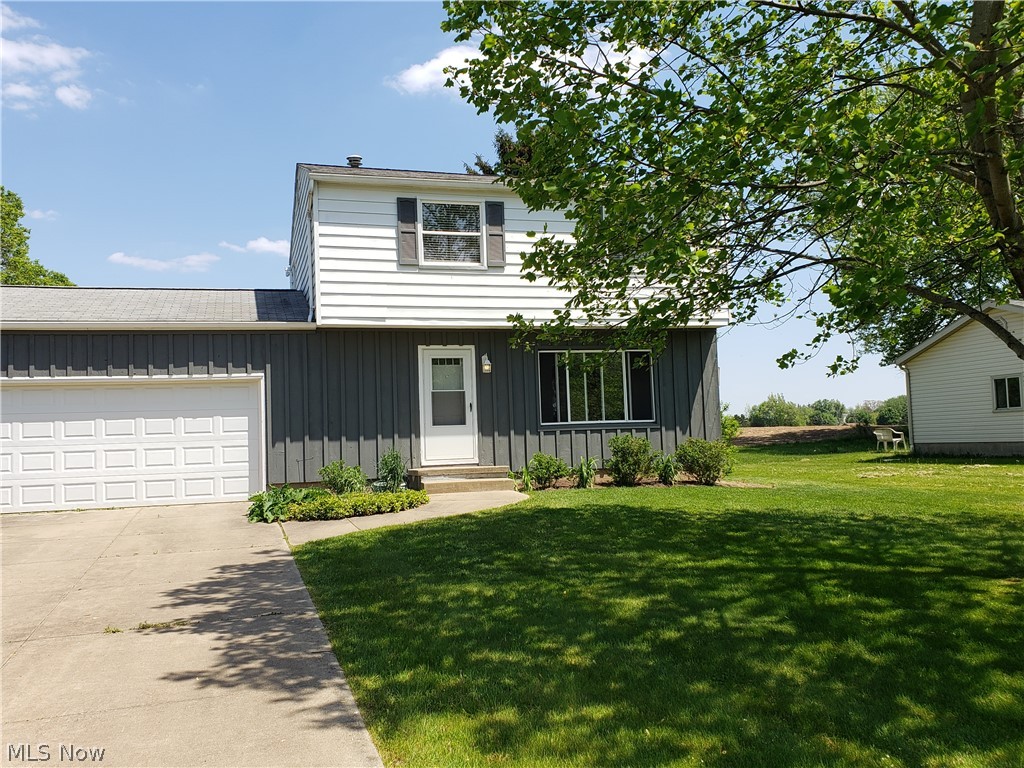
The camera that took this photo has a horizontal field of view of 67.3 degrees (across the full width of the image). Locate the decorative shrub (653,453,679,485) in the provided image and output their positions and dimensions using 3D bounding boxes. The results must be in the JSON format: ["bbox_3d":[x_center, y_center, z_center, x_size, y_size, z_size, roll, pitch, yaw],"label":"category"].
[{"bbox_3d":[2.814,1.549,14.100,0.470,0.570,0.440,-1,-4,-15],"label":"decorative shrub"}]

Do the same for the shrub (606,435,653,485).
[{"bbox_3d":[2.142,1.383,13.900,0.860,0.920,0.800,-1,-4,-15],"label":"shrub"}]

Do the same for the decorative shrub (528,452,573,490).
[{"bbox_3d":[0.678,1.524,13.550,0.760,0.630,0.660,-1,-4,-15],"label":"decorative shrub"}]

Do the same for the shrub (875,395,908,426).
[{"bbox_3d":[32.567,2.274,66.000,3.200,2.800,2.900,-4,-4,26],"label":"shrub"}]

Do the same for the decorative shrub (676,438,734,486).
[{"bbox_3d":[3.585,1.454,14.250,1.060,0.880,0.950,-1,-4,-15],"label":"decorative shrub"}]

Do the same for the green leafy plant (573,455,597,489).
[{"bbox_3d":[1.287,1.553,13.650,0.430,0.580,0.400,-2,-4,0],"label":"green leafy plant"}]

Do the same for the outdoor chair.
[{"bbox_3d":[12.271,1.780,25.000,0.720,0.790,0.640,-2,-4,-2],"label":"outdoor chair"}]

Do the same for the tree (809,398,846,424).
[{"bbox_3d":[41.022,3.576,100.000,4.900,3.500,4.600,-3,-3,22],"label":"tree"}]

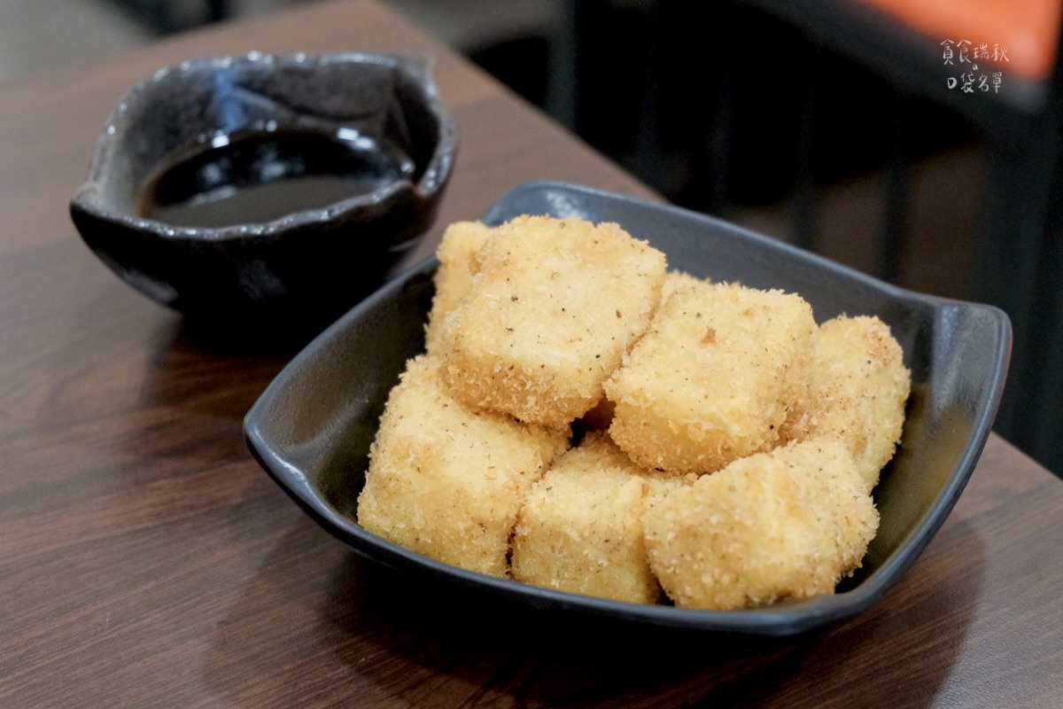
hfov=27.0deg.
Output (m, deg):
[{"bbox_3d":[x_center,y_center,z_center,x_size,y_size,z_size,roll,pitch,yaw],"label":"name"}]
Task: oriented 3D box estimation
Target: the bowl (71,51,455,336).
[{"bbox_3d":[-0.075,-0.040,0.640,0.108,0.054,0.104,0,34,0],"label":"bowl"}]

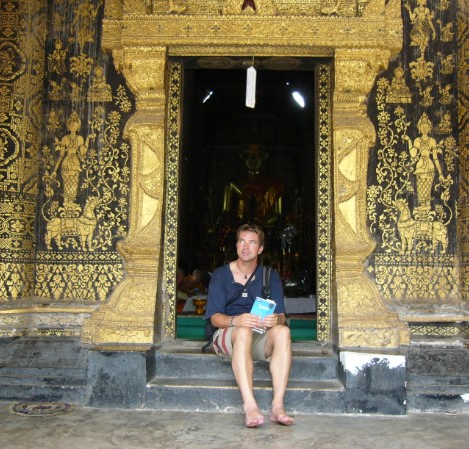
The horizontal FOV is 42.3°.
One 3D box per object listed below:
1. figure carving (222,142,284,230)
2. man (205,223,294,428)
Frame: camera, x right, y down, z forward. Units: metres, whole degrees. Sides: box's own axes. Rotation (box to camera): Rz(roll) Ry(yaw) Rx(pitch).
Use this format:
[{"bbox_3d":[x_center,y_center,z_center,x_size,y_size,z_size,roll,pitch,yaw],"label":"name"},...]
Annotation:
[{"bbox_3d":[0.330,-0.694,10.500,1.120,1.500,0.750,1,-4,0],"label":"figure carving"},{"bbox_3d":[0.098,0.572,3.837,0.550,1.200,0.970,1,-4,-5],"label":"man"}]

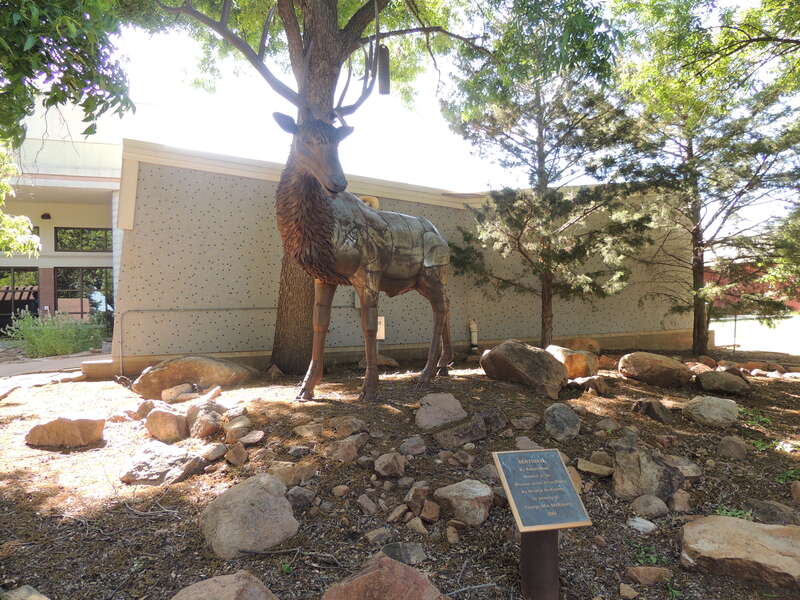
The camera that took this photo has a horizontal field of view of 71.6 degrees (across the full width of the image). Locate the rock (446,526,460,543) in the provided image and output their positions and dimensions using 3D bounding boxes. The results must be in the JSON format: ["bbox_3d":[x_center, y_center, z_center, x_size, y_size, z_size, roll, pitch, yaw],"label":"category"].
[{"bbox_3d":[0.279,1.228,2.893,0.073,0.087,0.073,0,0,6],"label":"rock"}]

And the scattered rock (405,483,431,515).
[{"bbox_3d":[0.108,1.224,3.422,0.160,0.169,0.144,0,0,0],"label":"scattered rock"}]

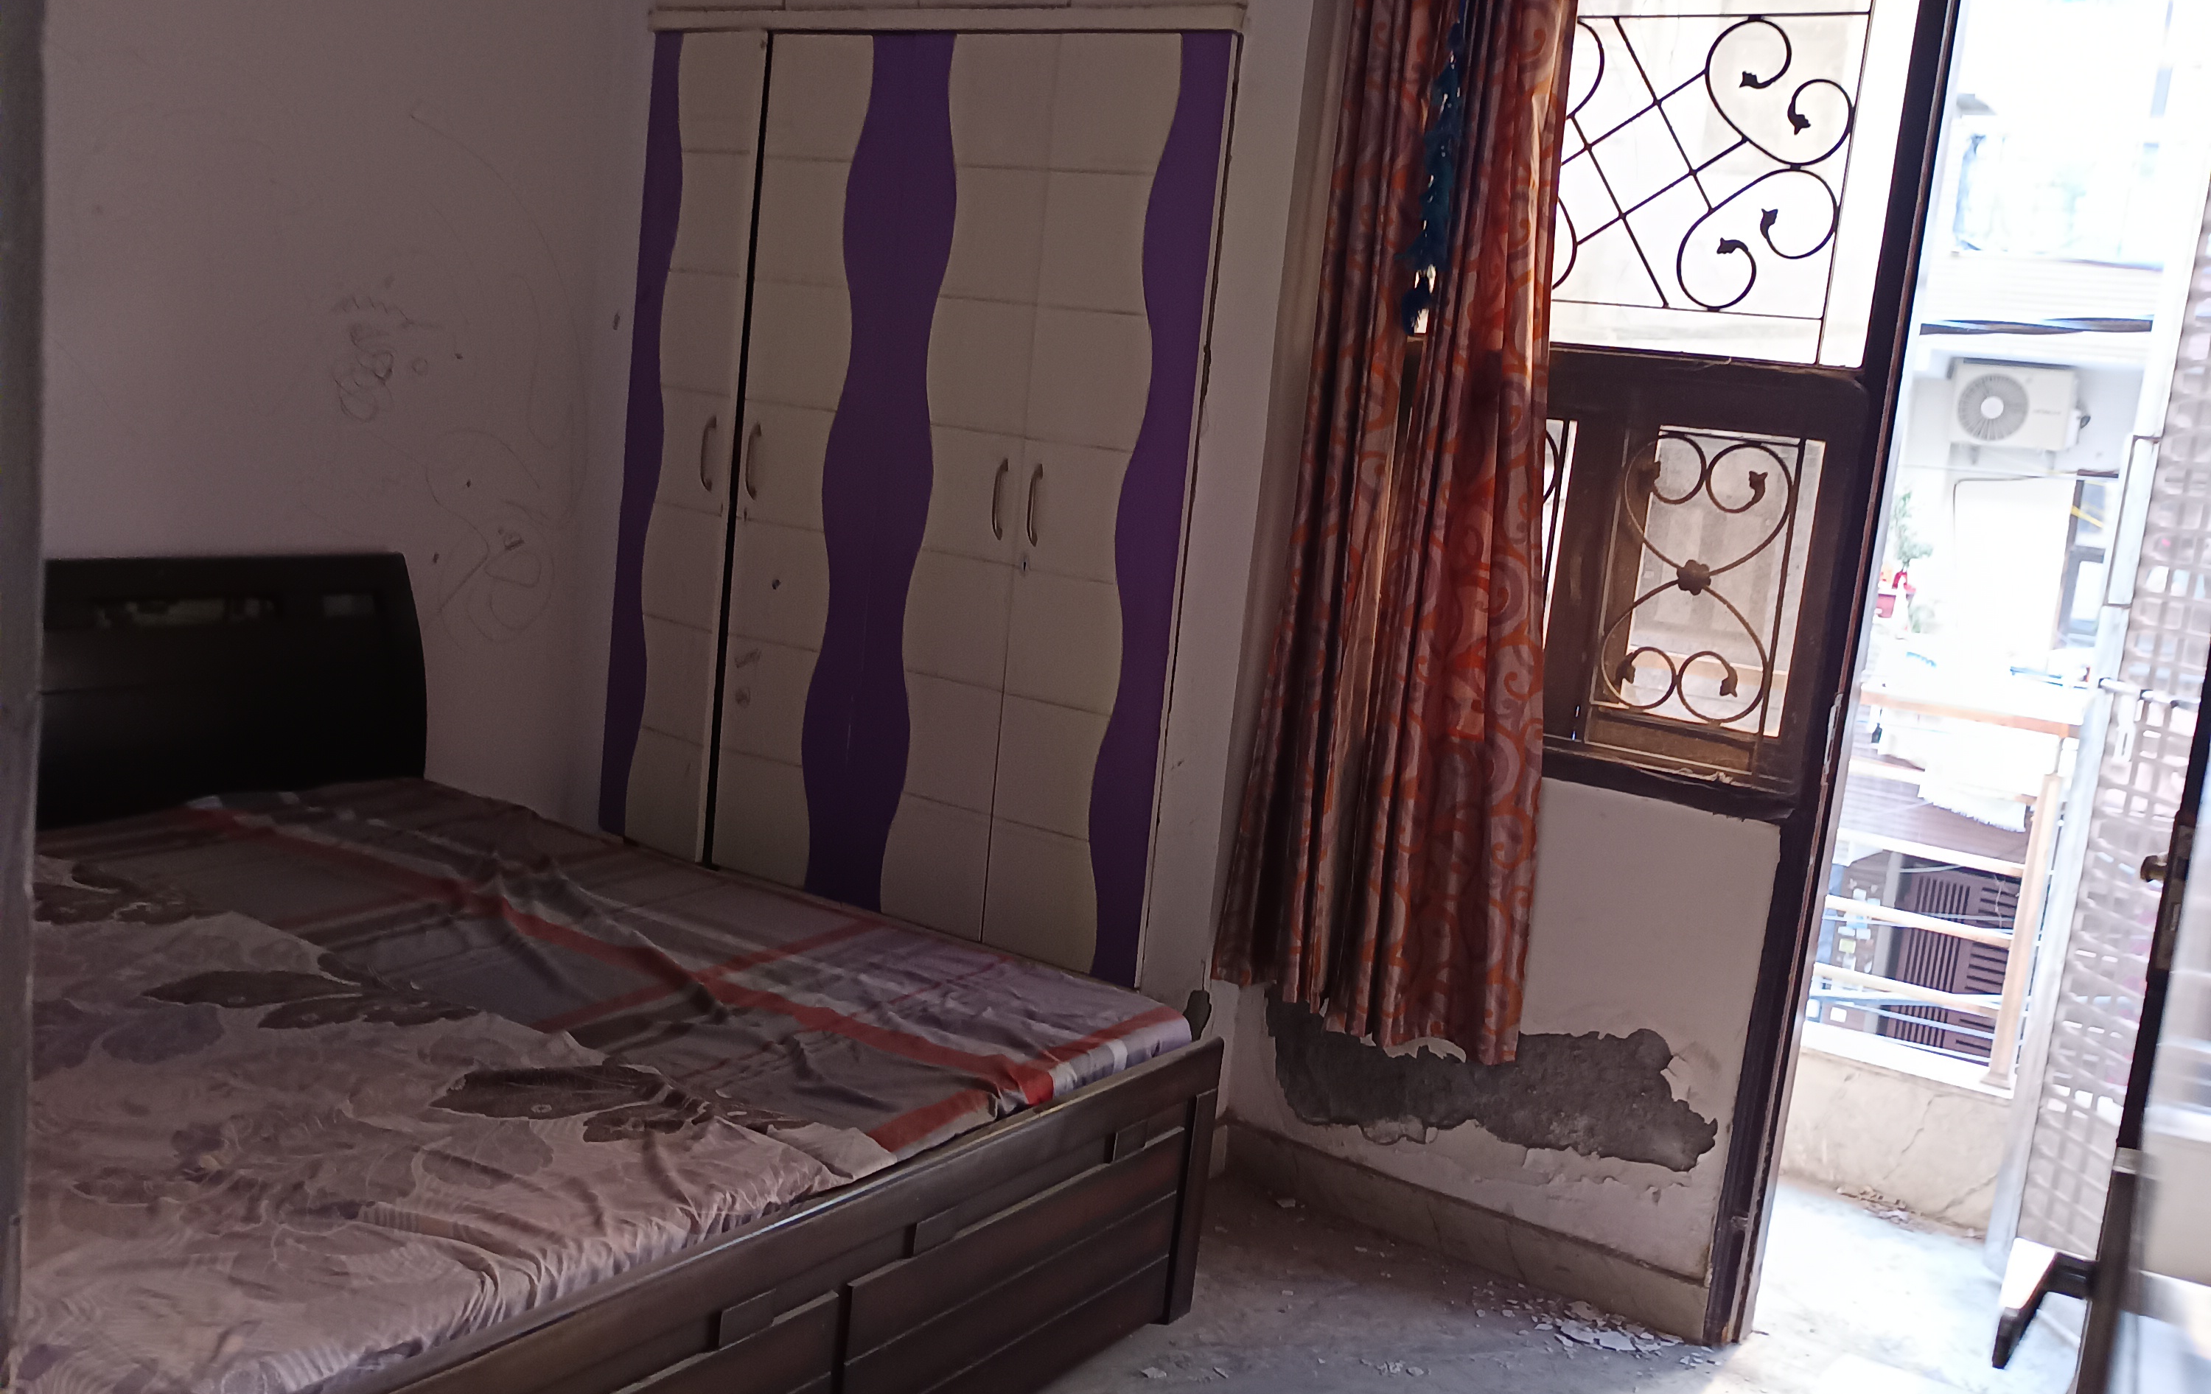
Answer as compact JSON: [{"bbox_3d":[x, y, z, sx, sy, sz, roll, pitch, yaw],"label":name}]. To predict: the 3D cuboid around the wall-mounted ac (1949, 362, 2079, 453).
[{"bbox_3d":[6.573,-2.082,14.796,0.790,0.550,0.300,12,11,33],"label":"wall-mounted ac"}]

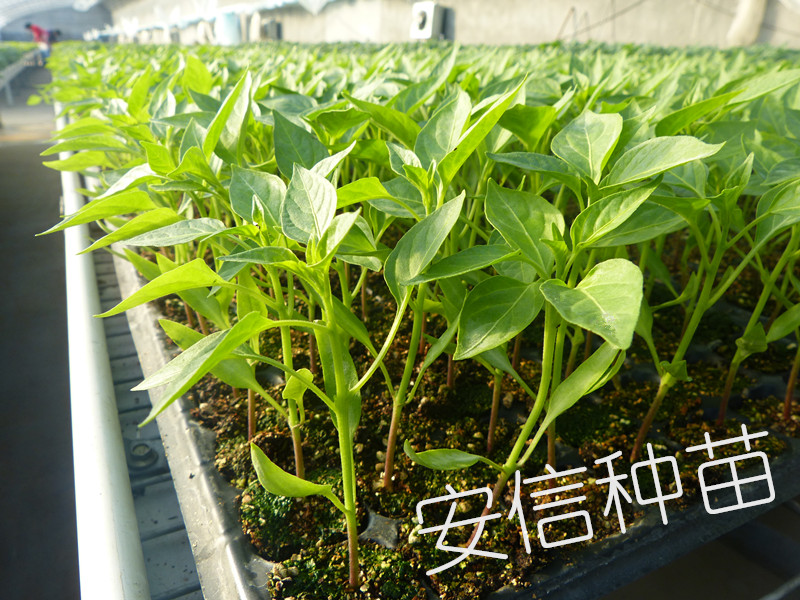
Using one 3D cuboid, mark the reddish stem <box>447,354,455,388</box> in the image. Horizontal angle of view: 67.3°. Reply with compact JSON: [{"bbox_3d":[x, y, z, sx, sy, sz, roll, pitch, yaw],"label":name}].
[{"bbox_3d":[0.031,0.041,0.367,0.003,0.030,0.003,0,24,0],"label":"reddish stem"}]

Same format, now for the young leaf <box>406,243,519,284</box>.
[{"bbox_3d":[0.016,-0.009,0.160,0.033,0.005,0.009,-17,42,-19],"label":"young leaf"}]

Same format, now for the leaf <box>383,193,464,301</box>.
[{"bbox_3d":[0.008,-0.018,0.207,0.021,0.008,0.045,18,68,32],"label":"leaf"}]

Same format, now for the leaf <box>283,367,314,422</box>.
[{"bbox_3d":[-0.037,0.034,0.220,0.011,0.017,0.009,-6,24,-14],"label":"leaf"}]

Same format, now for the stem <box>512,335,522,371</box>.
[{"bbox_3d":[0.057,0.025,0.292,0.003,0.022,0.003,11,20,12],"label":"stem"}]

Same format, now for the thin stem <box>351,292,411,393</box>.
[{"bbox_3d":[-0.005,0.011,0.150,0.003,0.028,0.002,31,0,0],"label":"thin stem"}]

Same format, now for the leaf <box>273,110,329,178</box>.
[{"bbox_3d":[-0.035,-0.054,0.211,0.019,0.006,0.036,-20,65,-11],"label":"leaf"}]

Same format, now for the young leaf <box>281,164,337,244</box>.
[{"bbox_3d":[-0.026,-0.027,0.167,0.015,0.005,0.026,-15,70,-7],"label":"young leaf"}]

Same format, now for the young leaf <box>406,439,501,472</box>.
[{"bbox_3d":[0.015,0.047,0.180,0.028,0.006,0.011,9,24,0],"label":"young leaf"}]

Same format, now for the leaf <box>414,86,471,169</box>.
[{"bbox_3d":[0.013,-0.054,0.186,0.019,0.006,0.030,7,66,4],"label":"leaf"}]

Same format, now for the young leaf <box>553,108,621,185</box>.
[{"bbox_3d":[0.066,-0.053,0.207,0.023,0.030,0.006,0,-21,0],"label":"young leaf"}]

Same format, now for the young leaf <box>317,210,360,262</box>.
[{"bbox_3d":[-0.015,-0.016,0.147,0.007,0.017,0.007,38,0,23],"label":"young leaf"}]

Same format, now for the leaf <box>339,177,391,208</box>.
[{"bbox_3d":[-0.019,-0.044,0.248,0.035,0.009,0.020,1,24,27],"label":"leaf"}]

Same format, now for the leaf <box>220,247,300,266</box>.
[{"bbox_3d":[-0.034,-0.010,0.145,0.020,0.004,0.009,-3,24,-7],"label":"leaf"}]

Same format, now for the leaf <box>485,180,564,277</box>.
[{"bbox_3d":[0.044,-0.025,0.212,0.027,0.007,0.045,-12,56,-20],"label":"leaf"}]

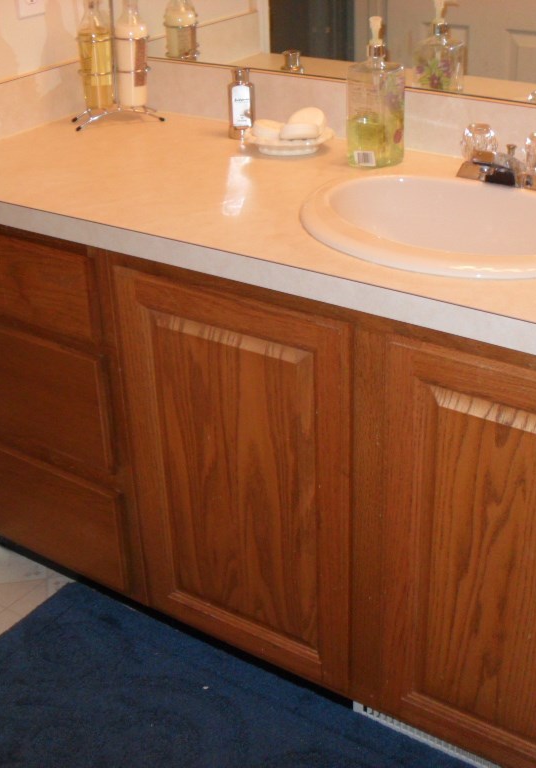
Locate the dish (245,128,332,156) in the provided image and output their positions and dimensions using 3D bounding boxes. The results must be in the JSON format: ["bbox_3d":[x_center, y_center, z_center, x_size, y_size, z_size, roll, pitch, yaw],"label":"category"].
[{"bbox_3d":[0.042,-0.430,1.811,0.148,0.032,0.130,1,29,4],"label":"dish"}]

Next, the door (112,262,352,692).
[{"bbox_3d":[-0.049,0.157,1.621,0.412,0.660,0.020,17,34,30],"label":"door"}]

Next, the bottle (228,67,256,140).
[{"bbox_3d":[-0.047,-0.503,1.854,0.045,0.121,0.043,-1,29,1],"label":"bottle"}]

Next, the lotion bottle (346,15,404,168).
[{"bbox_3d":[0.174,-0.470,1.672,0.065,0.230,0.063,17,34,30],"label":"lotion bottle"}]

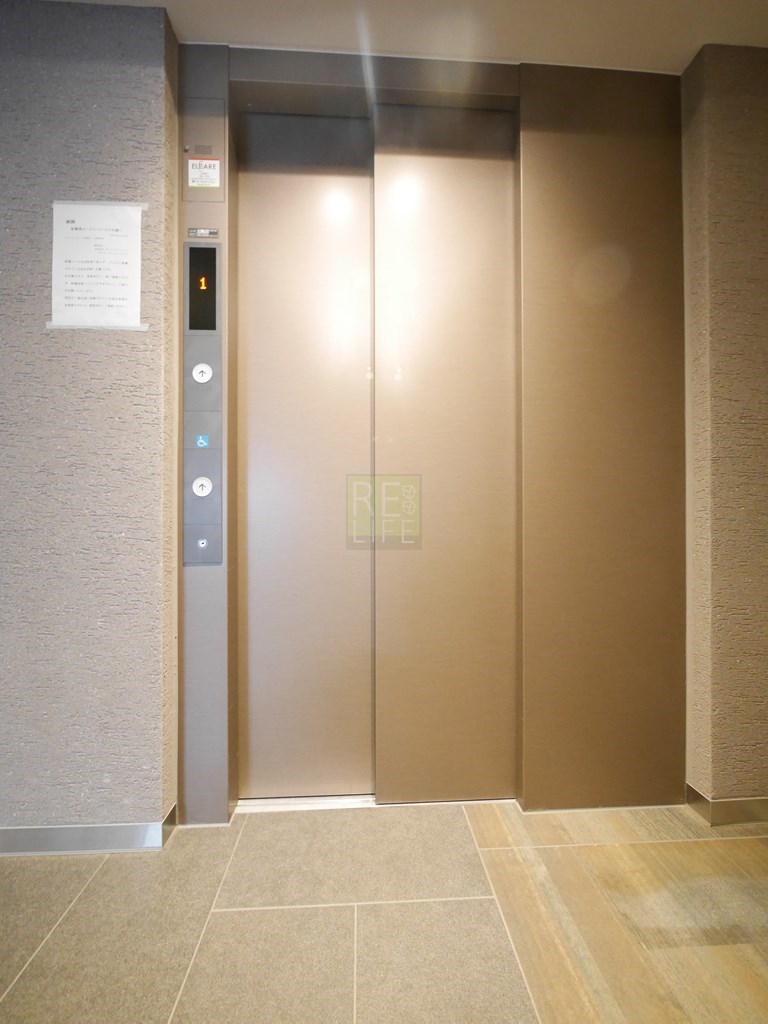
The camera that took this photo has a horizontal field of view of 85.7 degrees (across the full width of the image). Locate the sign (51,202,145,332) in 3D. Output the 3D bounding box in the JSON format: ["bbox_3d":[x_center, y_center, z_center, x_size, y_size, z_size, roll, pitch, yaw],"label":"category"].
[{"bbox_3d":[-0.710,-0.612,1.026,0.226,0.309,0.005,0,0,-3],"label":"sign"}]

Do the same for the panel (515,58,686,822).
[{"bbox_3d":[0.623,-0.214,1.195,0.474,2.098,0.040,0,0,-3],"label":"panel"}]

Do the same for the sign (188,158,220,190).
[{"bbox_3d":[-0.484,-0.913,1.117,0.082,0.078,0.005,0,0,-3],"label":"sign"}]

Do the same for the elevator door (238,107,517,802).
[{"bbox_3d":[-0.020,-0.168,1.213,0.796,1.998,0.065,0,0,-3],"label":"elevator door"}]

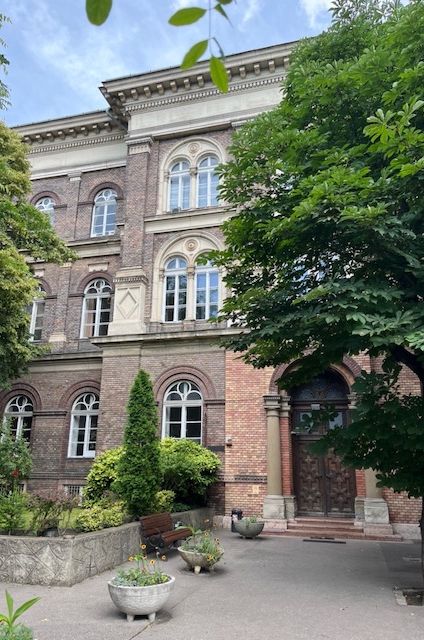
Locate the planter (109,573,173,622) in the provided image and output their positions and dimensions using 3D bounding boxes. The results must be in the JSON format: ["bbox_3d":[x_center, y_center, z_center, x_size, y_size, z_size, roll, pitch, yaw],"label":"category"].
[{"bbox_3d":[-0.842,3.308,5.729,0.790,0.390,0.790,1,-18,0],"label":"planter"}]

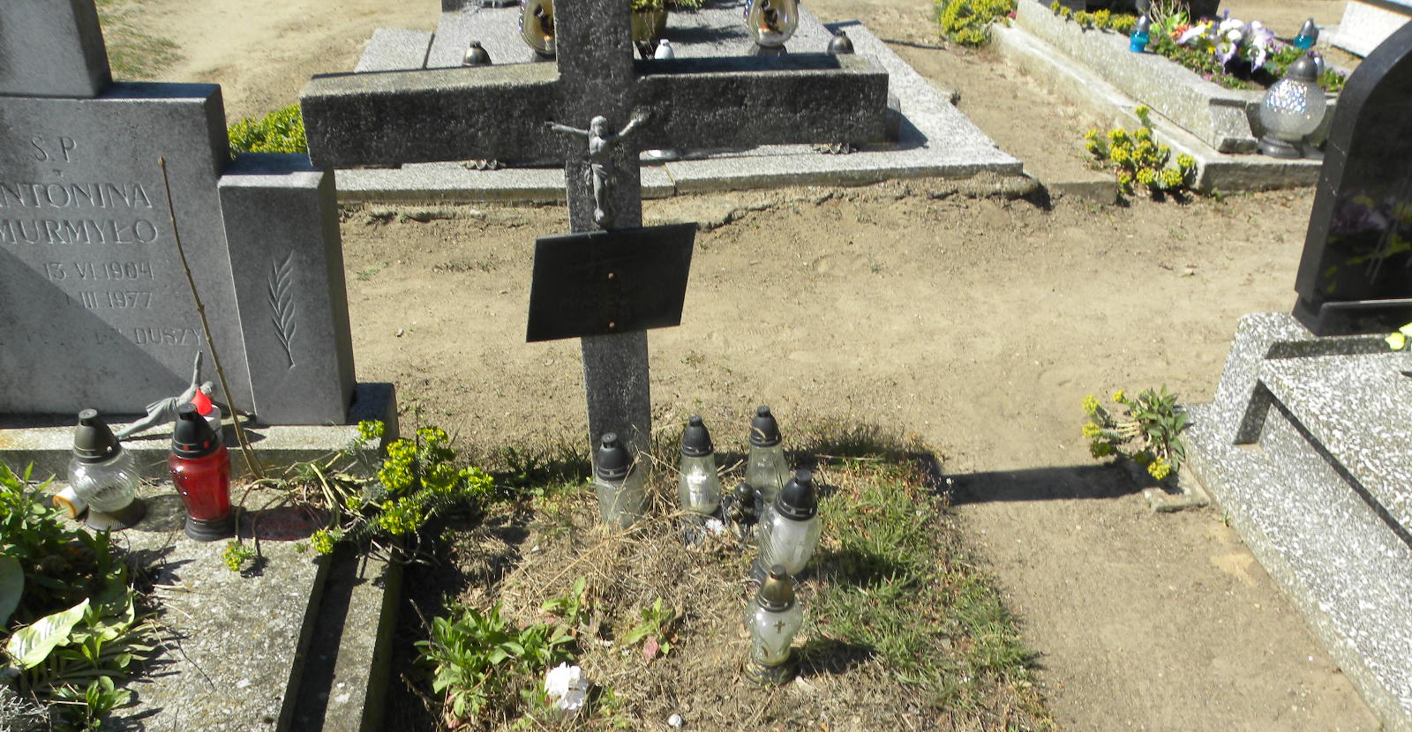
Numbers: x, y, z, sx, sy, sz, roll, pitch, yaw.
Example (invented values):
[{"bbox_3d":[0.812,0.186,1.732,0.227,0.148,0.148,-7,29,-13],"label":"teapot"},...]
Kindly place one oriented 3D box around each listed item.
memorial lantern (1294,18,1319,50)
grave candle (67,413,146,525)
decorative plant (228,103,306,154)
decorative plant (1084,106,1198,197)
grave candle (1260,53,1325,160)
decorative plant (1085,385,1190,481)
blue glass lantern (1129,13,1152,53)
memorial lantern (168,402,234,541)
[{"bbox_3d":[2.713,-1.490,4.800,0.088,0.165,0.088,-3,31,-8],"label":"memorial lantern"},{"bbox_3d":[-1.137,0.190,1.998,0.129,0.239,0.129,-14,37,-30],"label":"grave candle"},{"bbox_3d":[-1.580,-0.847,3.850,0.420,0.250,0.400,-2,31,-8],"label":"decorative plant"},{"bbox_3d":[1.658,-0.829,4.009,0.420,0.270,0.360,-2,31,-8],"label":"decorative plant"},{"bbox_3d":[2.271,-1.009,4.100,0.250,0.380,0.250,-3,31,-8],"label":"grave candle"},{"bbox_3d":[0.999,0.138,2.445,0.240,0.170,0.220,-2,31,-8],"label":"decorative plant"},{"bbox_3d":[1.924,-1.465,4.667,0.078,0.150,0.078,-2,31,-8],"label":"blue glass lantern"},{"bbox_3d":[-0.936,0.194,1.957,0.114,0.280,0.114,-10,36,-26],"label":"memorial lantern"}]

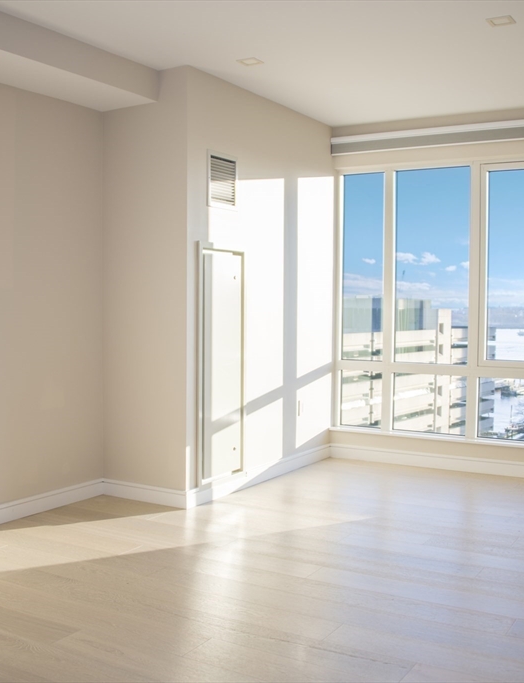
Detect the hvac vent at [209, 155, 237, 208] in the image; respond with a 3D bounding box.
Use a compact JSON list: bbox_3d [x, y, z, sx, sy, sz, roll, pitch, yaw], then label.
[{"bbox_3d":[-0.249,-1.028,5.118,0.025,0.350,0.350,2,3,31],"label":"hvac vent"}]

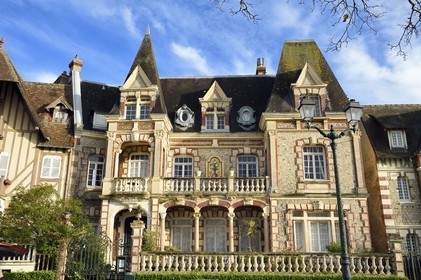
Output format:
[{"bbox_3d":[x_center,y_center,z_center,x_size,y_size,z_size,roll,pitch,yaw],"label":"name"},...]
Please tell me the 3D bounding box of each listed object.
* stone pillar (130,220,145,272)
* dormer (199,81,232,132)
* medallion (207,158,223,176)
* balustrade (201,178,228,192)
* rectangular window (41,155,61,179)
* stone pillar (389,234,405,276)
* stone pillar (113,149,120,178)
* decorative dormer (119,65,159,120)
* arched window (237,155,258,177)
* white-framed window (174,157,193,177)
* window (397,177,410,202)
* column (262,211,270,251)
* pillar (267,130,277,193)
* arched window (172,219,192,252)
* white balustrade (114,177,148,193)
[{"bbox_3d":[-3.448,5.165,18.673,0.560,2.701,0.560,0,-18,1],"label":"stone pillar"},{"bbox_3d":[0.338,-1.986,25.606,2.146,3.531,1.300,0,-17,2],"label":"dormer"},{"bbox_3d":[0.296,1.653,23.383,1.000,1.430,0.100,0,-18,1],"label":"medallion"},{"bbox_3d":[0.231,2.455,21.344,1.578,0.876,0.280,0,-17,2],"label":"balustrade"},{"bbox_3d":[-9.330,1.571,23.324,1.046,1.464,0.150,4,-18,-12],"label":"rectangular window"},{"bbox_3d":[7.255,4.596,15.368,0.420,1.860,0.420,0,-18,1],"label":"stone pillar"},{"bbox_3d":[-5.607,1.466,23.883,0.340,1.928,0.340,0,-18,1],"label":"stone pillar"},{"bbox_3d":[-4.210,-2.566,23.722,2.000,3.470,1.600,0,-18,1],"label":"decorative dormer"},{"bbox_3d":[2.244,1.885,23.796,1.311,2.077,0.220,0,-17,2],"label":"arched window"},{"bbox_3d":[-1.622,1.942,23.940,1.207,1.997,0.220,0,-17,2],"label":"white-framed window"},{"bbox_3d":[11.700,3.035,24.139,0.720,1.490,0.150,0,-18,1],"label":"window"},{"bbox_3d":[2.866,4.960,20.557,0.383,2.347,0.400,0,-17,2],"label":"column"},{"bbox_3d":[3.619,1.256,23.319,0.460,3.733,0.380,0,-18,1],"label":"pillar"},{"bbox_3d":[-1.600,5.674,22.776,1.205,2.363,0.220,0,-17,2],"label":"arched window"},{"bbox_3d":[-4.628,2.676,23.269,1.950,0.933,0.450,0,-18,1],"label":"white balustrade"}]

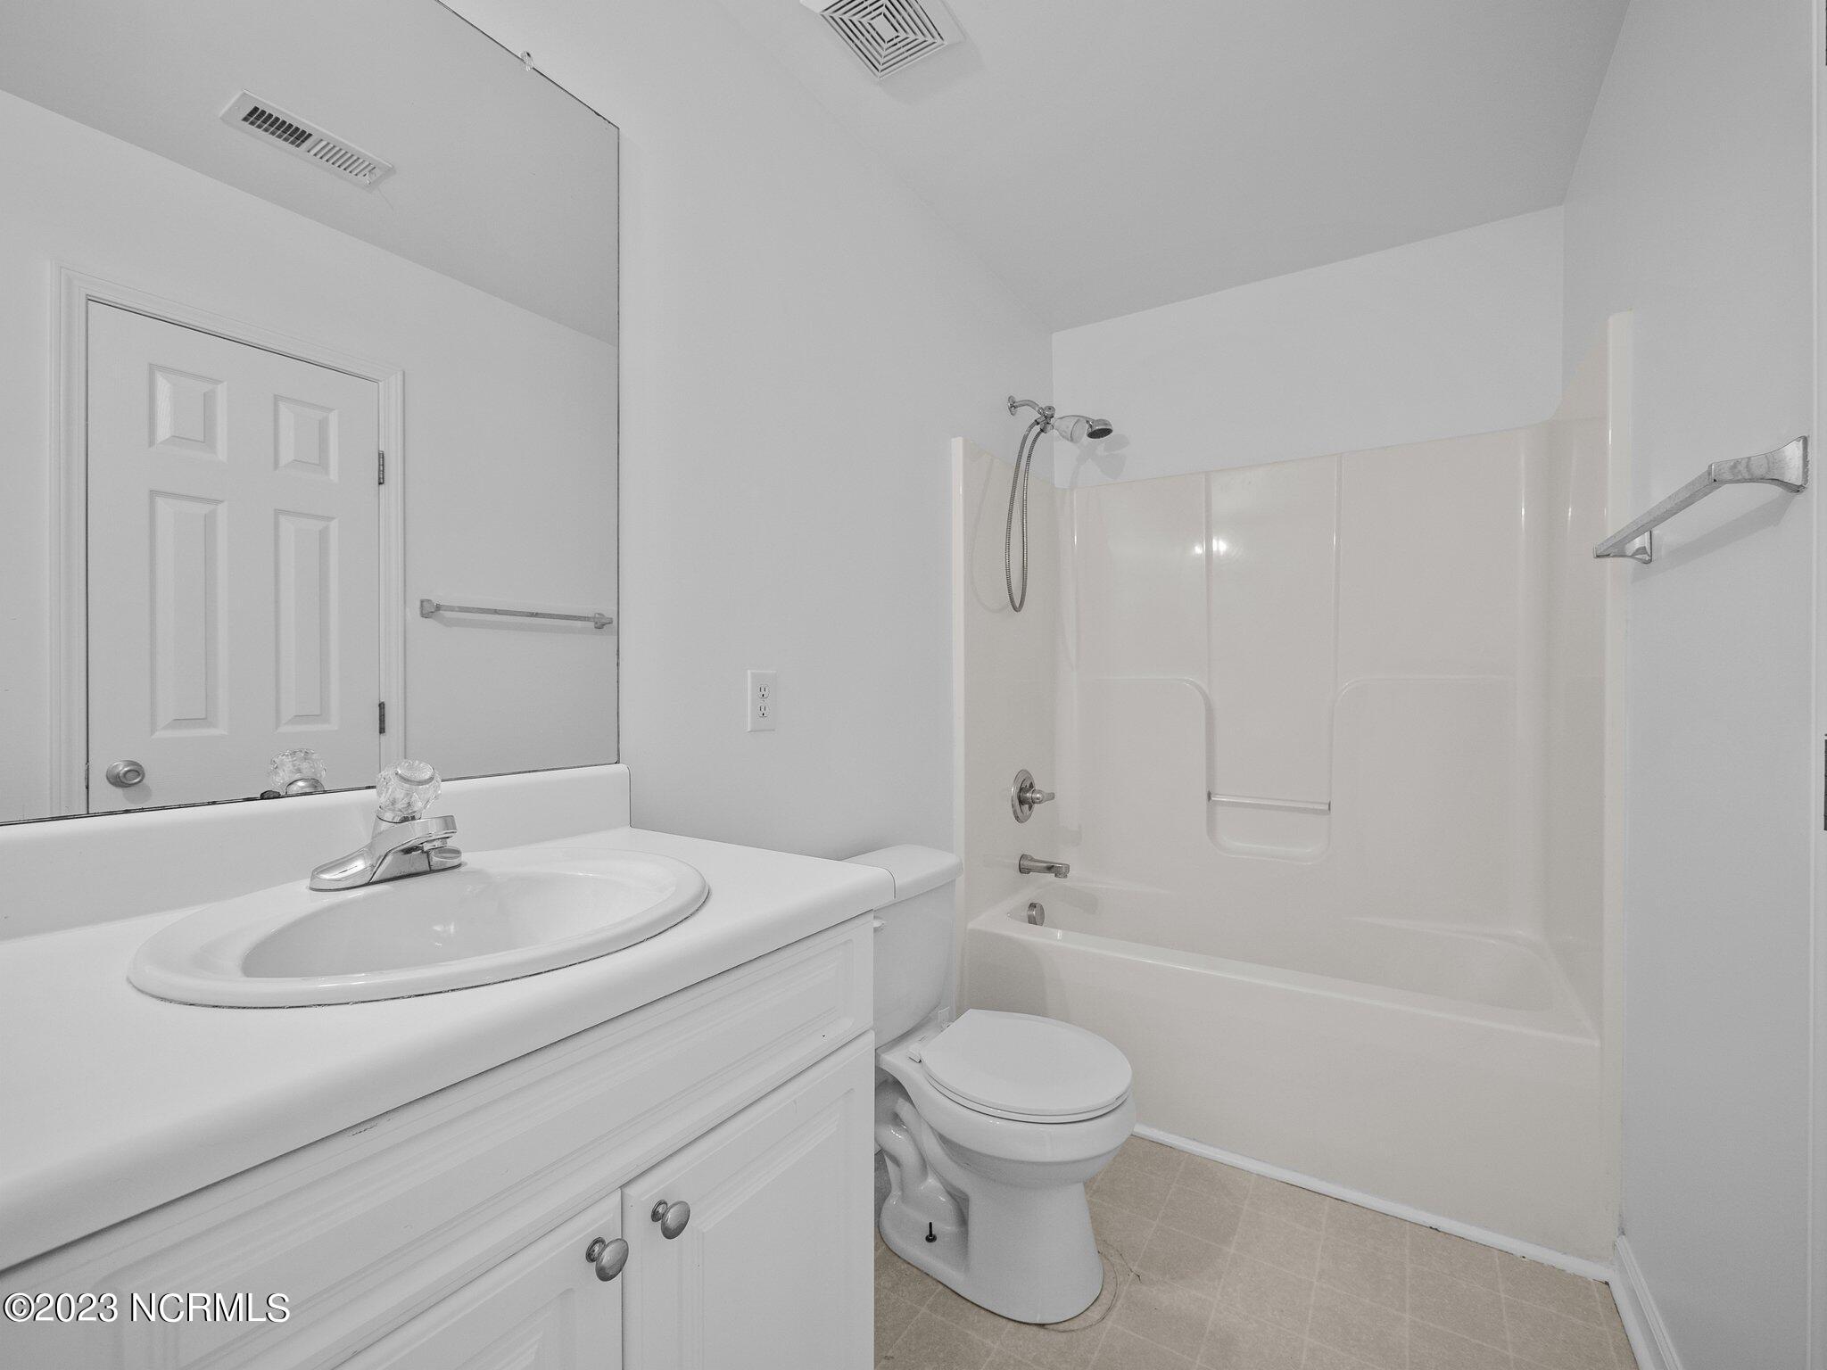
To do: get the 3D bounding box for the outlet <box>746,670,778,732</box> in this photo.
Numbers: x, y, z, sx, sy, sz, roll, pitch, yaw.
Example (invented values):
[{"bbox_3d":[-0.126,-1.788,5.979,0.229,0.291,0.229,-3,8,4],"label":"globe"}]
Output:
[{"bbox_3d":[-0.314,0.035,1.550,0.008,0.123,0.077,0,0,33],"label":"outlet"}]

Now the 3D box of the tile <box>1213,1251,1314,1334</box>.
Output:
[{"bbox_3d":[0.674,1.163,1.411,0.151,0.008,0.154,0,0,33],"label":"tile"}]

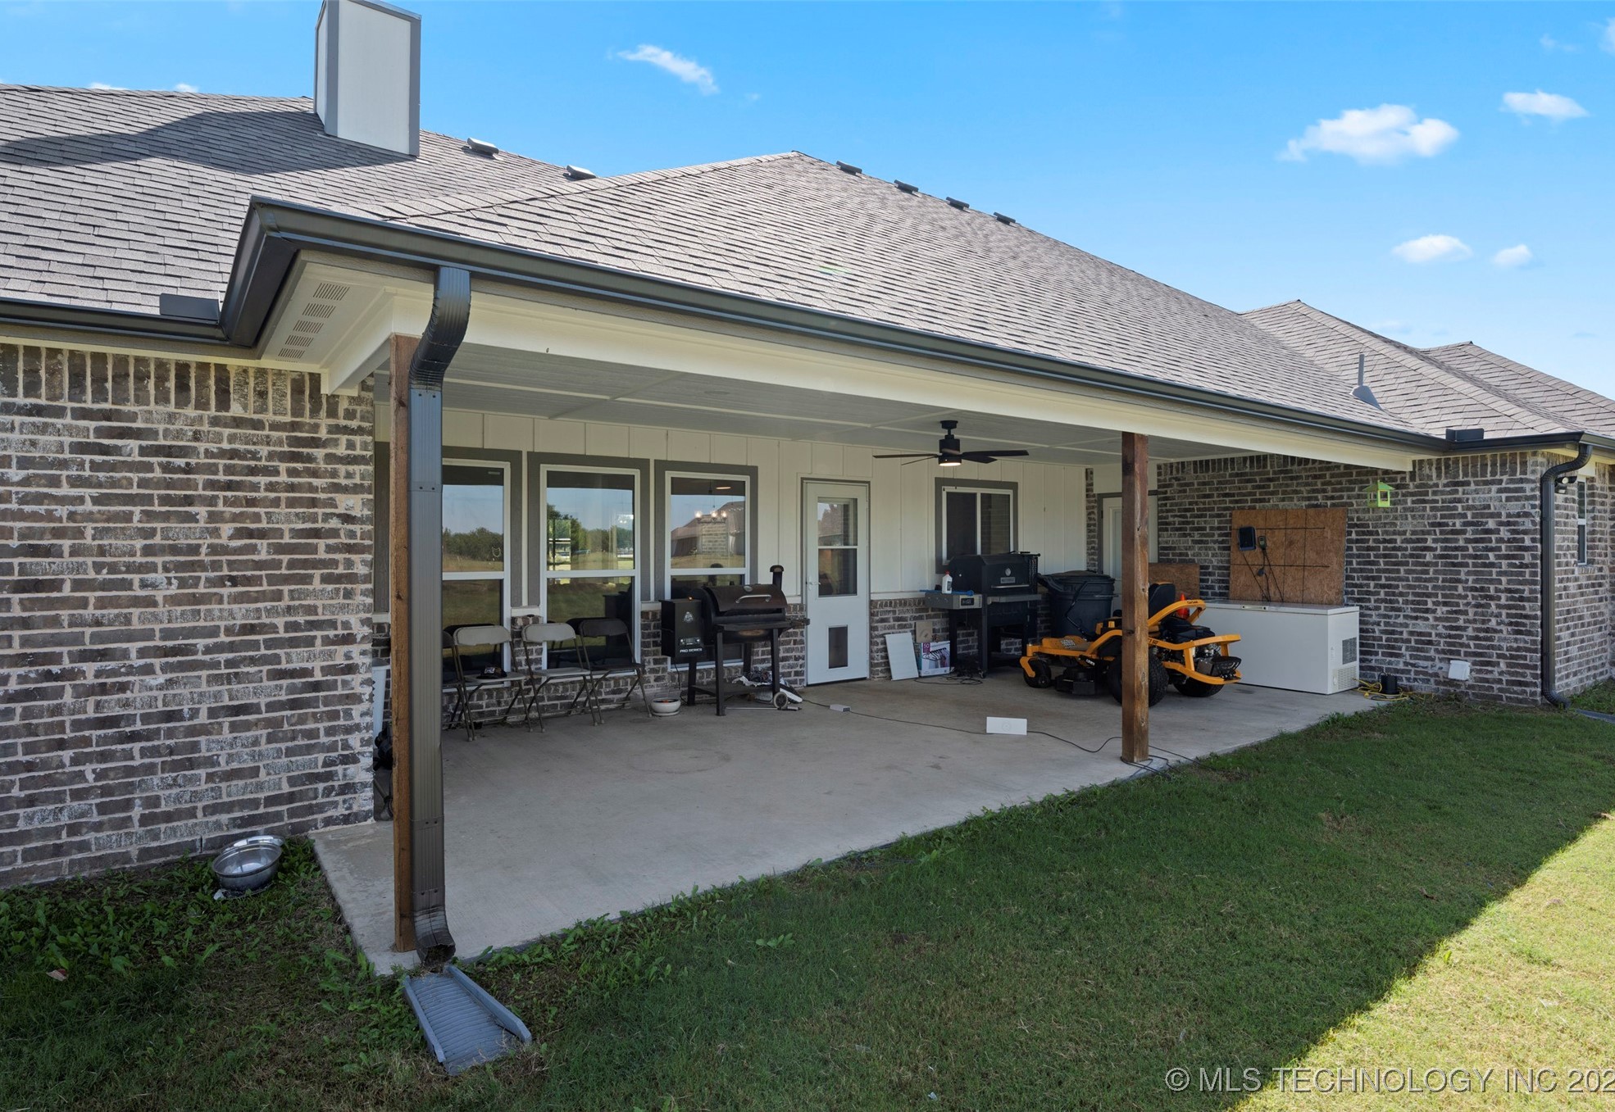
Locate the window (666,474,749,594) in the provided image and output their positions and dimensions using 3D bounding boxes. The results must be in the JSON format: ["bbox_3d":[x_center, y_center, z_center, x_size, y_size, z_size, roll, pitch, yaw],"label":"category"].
[{"bbox_3d":[-0.929,0.132,7.823,0.890,1.810,0.090,-1,1,-36],"label":"window"}]

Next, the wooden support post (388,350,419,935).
[{"bbox_3d":[-1.542,0.332,3.264,0.140,2.350,0.140,0,1,-35],"label":"wooden support post"}]

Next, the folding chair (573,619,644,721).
[{"bbox_3d":[-1.636,0.953,7.096,0.460,0.810,0.480,0,1,-35],"label":"folding chair"}]

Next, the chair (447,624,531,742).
[{"bbox_3d":[-2.426,0.952,6.404,0.450,0.800,0.490,-1,1,-36],"label":"chair"}]

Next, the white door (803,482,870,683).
[{"bbox_3d":[0.300,0.279,8.732,0.850,2.080,0.080,-1,1,-36],"label":"white door"}]

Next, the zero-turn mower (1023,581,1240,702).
[{"bbox_3d":[3.348,0.824,8.460,1.300,1.140,1.920,0,1,-35],"label":"zero-turn mower"}]

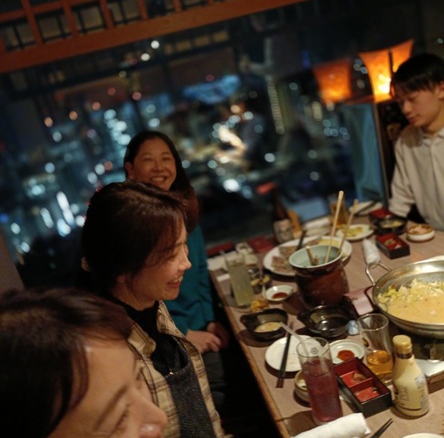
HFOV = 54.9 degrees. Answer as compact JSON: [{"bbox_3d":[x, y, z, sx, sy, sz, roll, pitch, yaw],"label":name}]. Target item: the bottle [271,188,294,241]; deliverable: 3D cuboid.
[{"bbox_3d":[0.254,-0.014,1.851,0.075,0.250,0.075,-12,17,8],"label":"bottle"}]

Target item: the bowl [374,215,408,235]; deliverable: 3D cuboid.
[{"bbox_3d":[0.668,0.028,1.705,0.125,0.052,0.120,-14,17,4],"label":"bowl"}]

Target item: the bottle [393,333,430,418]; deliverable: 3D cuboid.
[{"bbox_3d":[0.373,0.310,0.853,0.067,0.158,0.067,-8,18,21],"label":"bottle"}]

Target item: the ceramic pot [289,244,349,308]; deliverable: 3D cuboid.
[{"bbox_3d":[0.306,0.184,1.331,0.163,0.152,0.163,-11,17,11],"label":"ceramic pot"}]

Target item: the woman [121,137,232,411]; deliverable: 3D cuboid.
[{"bbox_3d":[0.007,0.341,1.625,0.680,1.240,0.500,-2,21,37],"label":"woman"}]

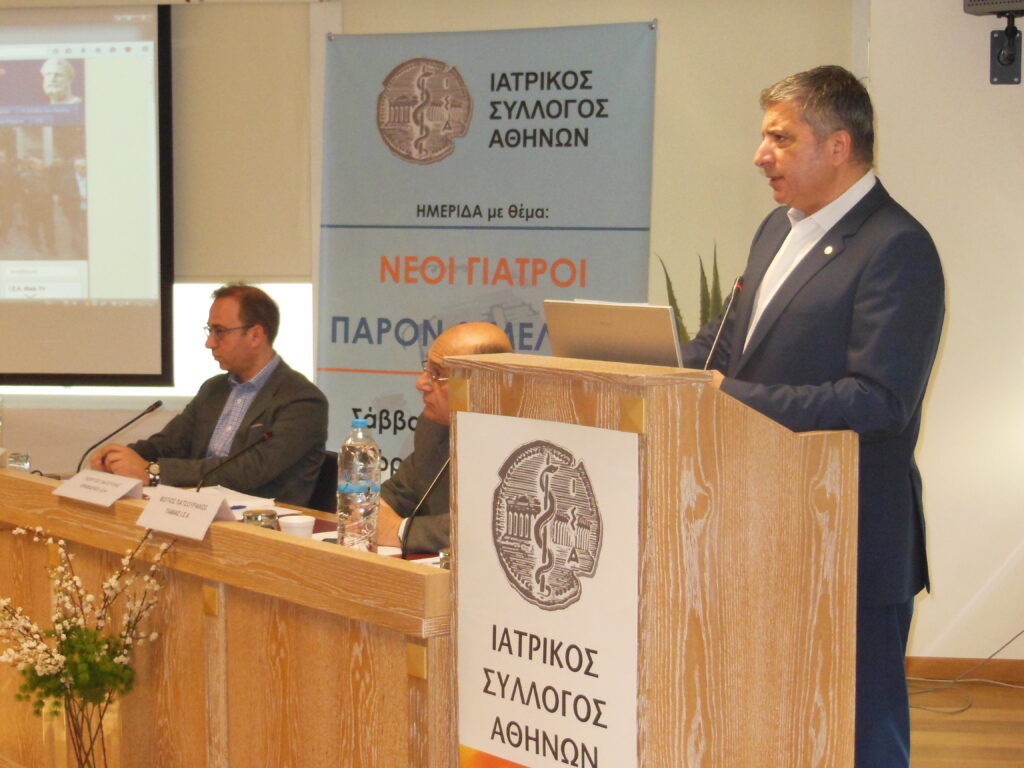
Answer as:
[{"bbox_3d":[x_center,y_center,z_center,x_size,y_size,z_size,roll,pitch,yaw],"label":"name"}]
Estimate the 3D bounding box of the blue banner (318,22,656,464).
[{"bbox_3d":[-0.090,0.027,5.695,1.000,2.000,0.080,2,3,24],"label":"blue banner"}]

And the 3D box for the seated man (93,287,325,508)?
[{"bbox_3d":[-0.800,0.388,5.476,0.680,1.300,0.520,-3,6,-34],"label":"seated man"}]

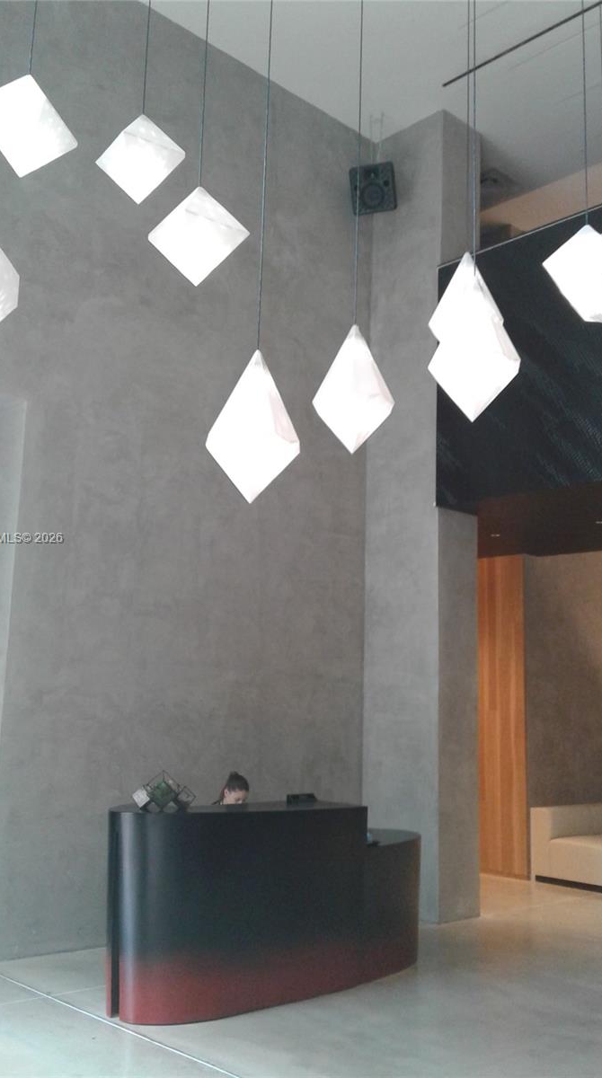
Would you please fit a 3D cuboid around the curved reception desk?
[{"bbox_3d":[-0.163,2.292,6.695,2.740,1.100,1.000,12,-15,-43],"label":"curved reception desk"}]

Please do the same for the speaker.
[{"bbox_3d":[0.719,-3.457,10.154,0.420,0.450,0.340,-2,13,17],"label":"speaker"}]

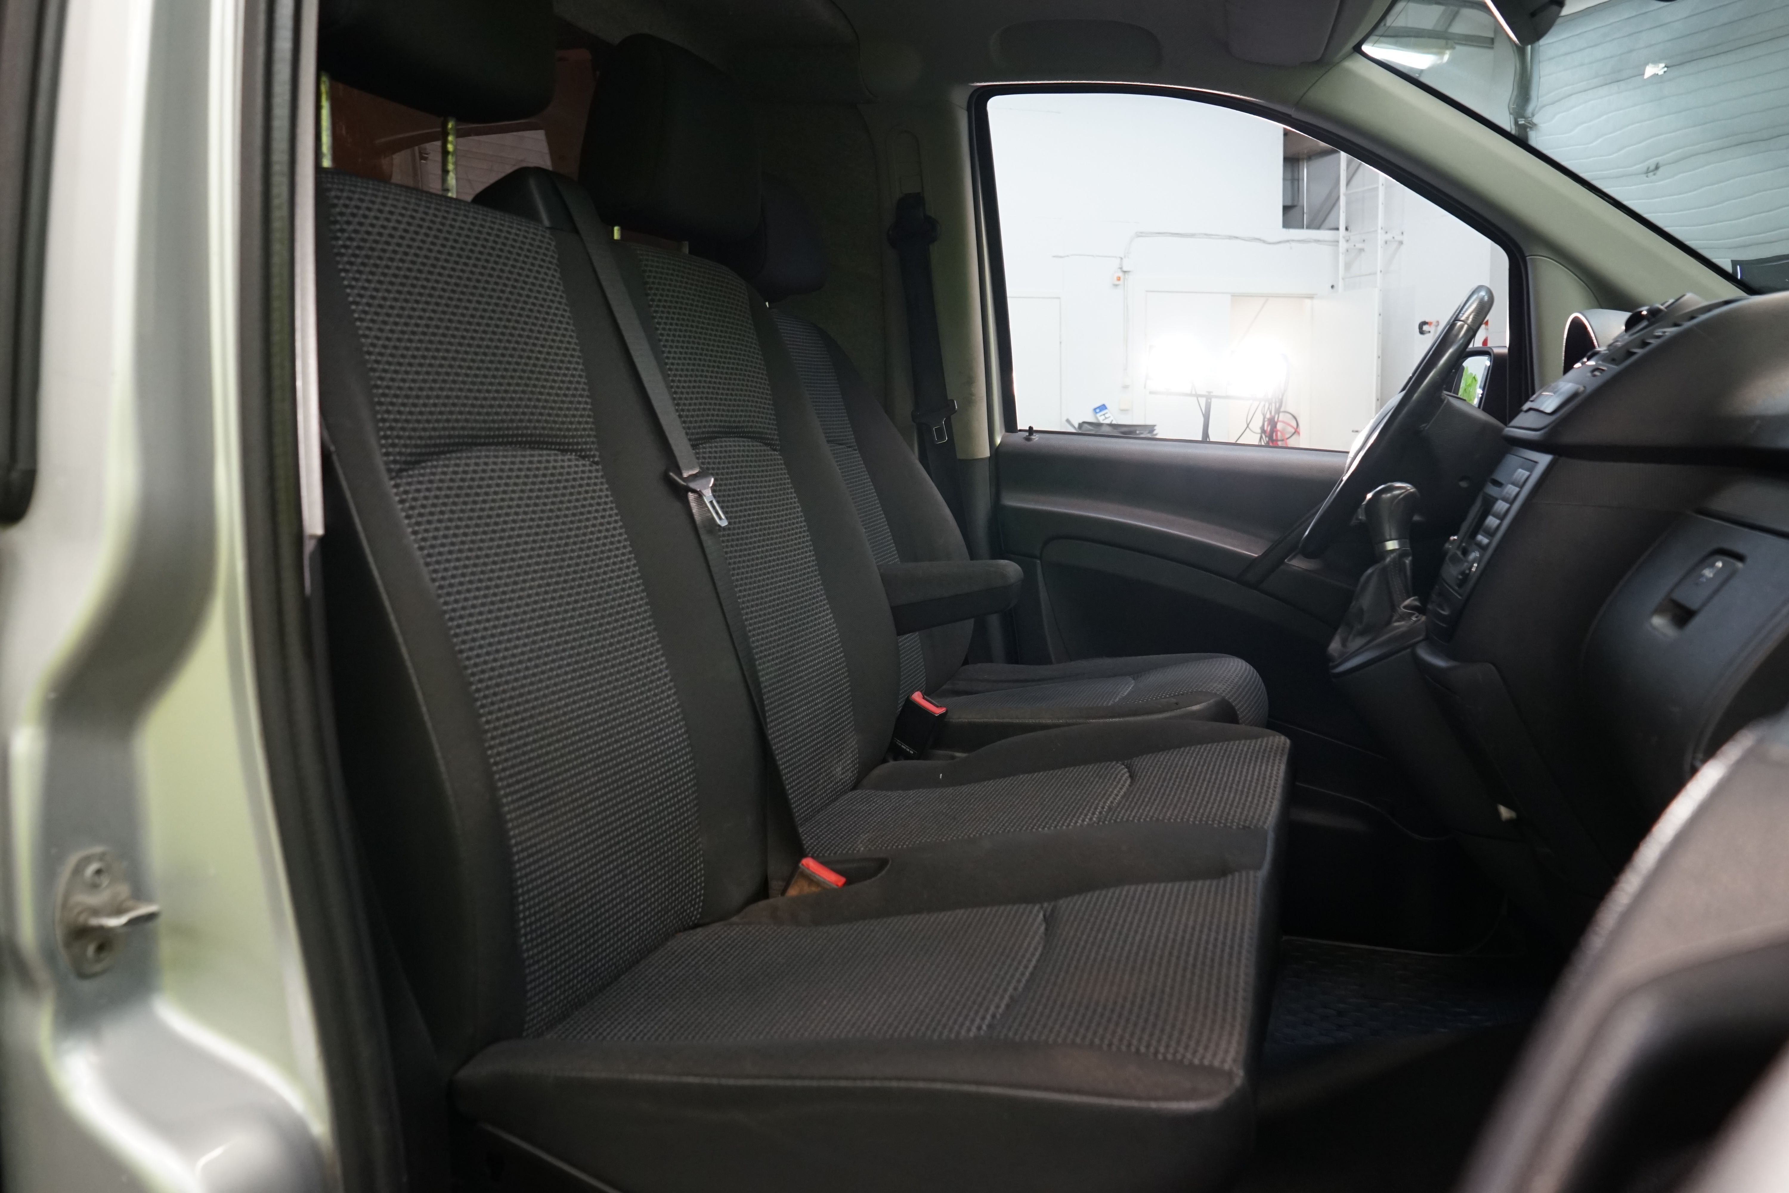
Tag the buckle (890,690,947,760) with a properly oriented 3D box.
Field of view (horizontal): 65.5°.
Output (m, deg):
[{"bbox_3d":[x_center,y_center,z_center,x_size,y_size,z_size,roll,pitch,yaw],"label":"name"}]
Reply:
[{"bbox_3d":[0.028,0.162,1.663,0.047,0.082,0.028,23,14,13],"label":"buckle"}]

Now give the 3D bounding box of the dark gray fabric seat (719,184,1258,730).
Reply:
[{"bbox_3d":[0.126,-0.116,1.885,0.747,0.951,0.475,1,8,17],"label":"dark gray fabric seat"}]

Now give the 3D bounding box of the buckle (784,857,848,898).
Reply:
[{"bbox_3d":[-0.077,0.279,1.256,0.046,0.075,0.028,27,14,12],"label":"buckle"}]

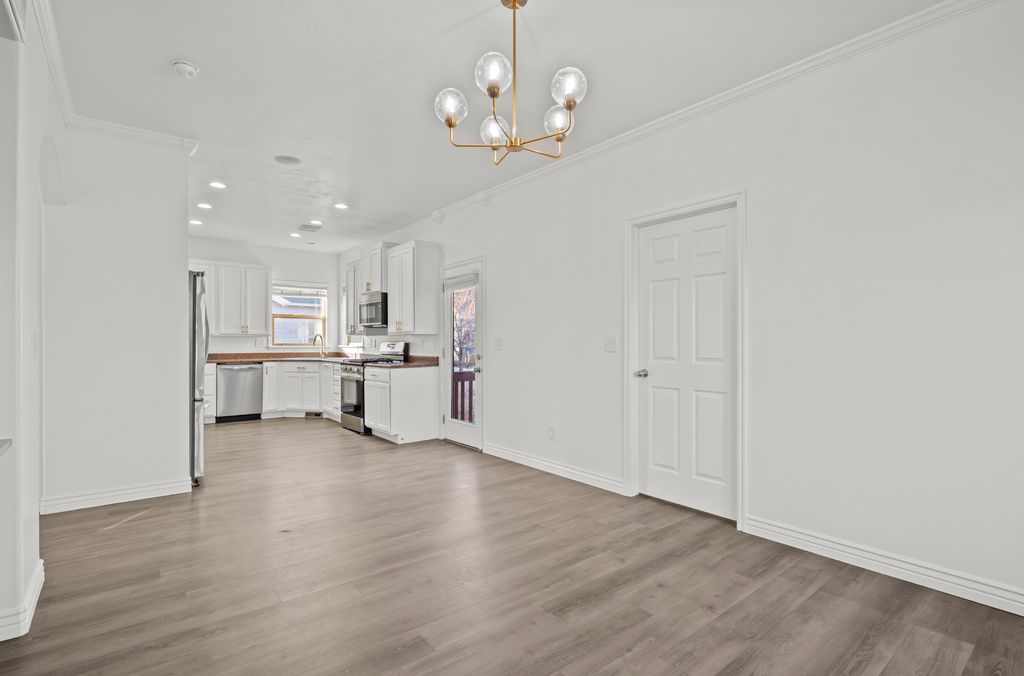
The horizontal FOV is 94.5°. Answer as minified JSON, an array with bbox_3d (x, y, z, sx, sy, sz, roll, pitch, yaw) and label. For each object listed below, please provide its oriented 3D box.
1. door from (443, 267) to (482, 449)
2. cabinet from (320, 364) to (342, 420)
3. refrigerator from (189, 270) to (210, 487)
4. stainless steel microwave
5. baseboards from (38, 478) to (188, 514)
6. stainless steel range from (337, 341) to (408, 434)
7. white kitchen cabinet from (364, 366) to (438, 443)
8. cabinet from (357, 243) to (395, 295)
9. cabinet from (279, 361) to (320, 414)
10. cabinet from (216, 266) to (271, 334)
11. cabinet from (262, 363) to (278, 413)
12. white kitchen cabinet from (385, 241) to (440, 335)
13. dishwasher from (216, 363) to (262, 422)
[{"bbox_3d":[-0.549,0.191,5.366,0.055,2.023,0.761,0,-1,-40],"label":"door"},{"bbox_3d":[-2.361,0.762,7.011,0.624,0.823,0.857,0,-1,-40],"label":"cabinet"},{"bbox_3d":[-3.073,0.326,3.955,0.841,1.738,0.901,0,-1,-40],"label":"refrigerator"},{"bbox_3d":[-1.762,-0.377,6.537,0.420,0.425,0.760,0,-1,-39],"label":"stainless steel microwave"},{"bbox_3d":[-2.842,1.139,3.448,0.846,0.110,0.025,0,-1,-36],"label":"baseboards"},{"bbox_3d":[-1.883,0.639,6.431,0.690,1.160,0.760,0,-1,-39],"label":"stainless steel range"},{"bbox_3d":[-1.364,0.772,5.862,0.630,0.885,0.765,0,-1,-39],"label":"white kitchen cabinet"},{"bbox_3d":[-1.765,-0.902,6.538,0.430,0.615,0.760,0,-1,-39],"label":"cabinet"},{"bbox_3d":[-3.205,0.754,7.518,0.693,0.810,0.620,0,0,6],"label":"cabinet"},{"bbox_3d":[-4.126,-0.577,7.257,0.744,1.067,0.336,0,-1,-40],"label":"cabinet"},{"bbox_3d":[-3.794,0.743,7.342,0.235,0.783,0.616,0,-1,-40],"label":"cabinet"},{"bbox_3d":[-1.247,-0.589,5.908,0.339,1.089,0.726,0,-1,-40],"label":"white kitchen cabinet"},{"bbox_3d":[-4.103,0.776,7.059,0.591,0.833,0.596,0,-1,-40],"label":"dishwasher"}]

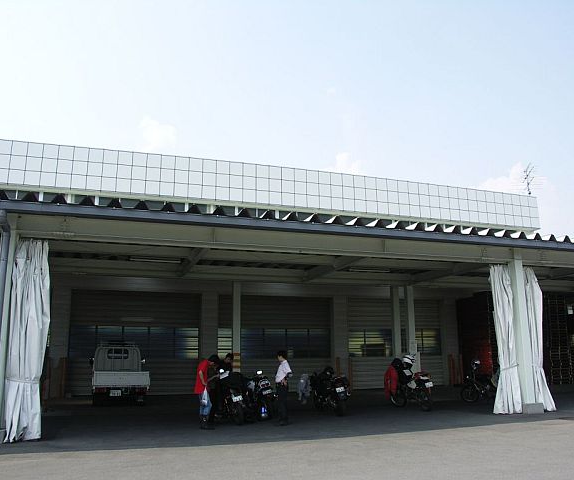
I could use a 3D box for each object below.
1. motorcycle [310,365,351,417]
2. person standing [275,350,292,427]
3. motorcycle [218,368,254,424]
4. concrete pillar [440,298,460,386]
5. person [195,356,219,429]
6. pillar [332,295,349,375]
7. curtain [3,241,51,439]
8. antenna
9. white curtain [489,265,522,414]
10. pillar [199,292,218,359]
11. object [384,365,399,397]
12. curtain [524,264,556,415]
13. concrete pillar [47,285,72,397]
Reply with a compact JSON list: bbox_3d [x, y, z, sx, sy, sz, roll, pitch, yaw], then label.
[{"bbox_3d":[1.199,4.163,14.177,0.750,1.120,2.030,3,-12,-13],"label":"motorcycle"},{"bbox_3d":[-0.103,3.323,11.629,0.380,1.660,0.480,-1,-12,3],"label":"person standing"},{"bbox_3d":[-1.245,3.719,12.449,0.760,1.240,2.100,2,-12,-13],"label":"motorcycle"},{"bbox_3d":[7.454,4.643,23.796,0.700,4.100,0.500,4,-12,-18],"label":"concrete pillar"},{"bbox_3d":[-1.747,3.320,11.347,0.520,1.580,0.460,7,-14,-33],"label":"person"},{"bbox_3d":[2.429,4.589,23.315,0.720,4.200,0.500,4,-12,-18],"label":"pillar"},{"bbox_3d":[-4.907,1.854,9.849,0.650,3.800,0.360,4,-12,-18],"label":"curtain"},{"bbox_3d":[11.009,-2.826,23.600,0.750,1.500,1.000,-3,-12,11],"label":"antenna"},{"bbox_3d":[5.559,2.524,13.360,0.750,3.820,0.330,4,-12,-18],"label":"white curtain"},{"bbox_3d":[-3.064,3.995,20.251,0.700,4.100,0.500,4,-12,-18],"label":"pillar"},{"bbox_3d":[3.068,4.129,15.209,0.500,0.950,0.350,4,-12,-18],"label":"object"},{"bbox_3d":[6.639,2.582,13.731,0.650,3.800,0.330,4,-12,-18],"label":"curtain"},{"bbox_3d":[-8.638,3.756,19.778,0.720,4.350,0.500,4,-12,-18],"label":"concrete pillar"}]

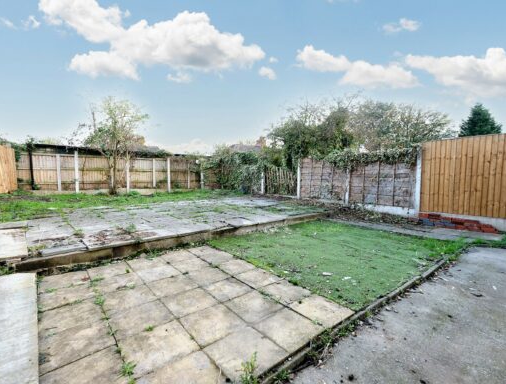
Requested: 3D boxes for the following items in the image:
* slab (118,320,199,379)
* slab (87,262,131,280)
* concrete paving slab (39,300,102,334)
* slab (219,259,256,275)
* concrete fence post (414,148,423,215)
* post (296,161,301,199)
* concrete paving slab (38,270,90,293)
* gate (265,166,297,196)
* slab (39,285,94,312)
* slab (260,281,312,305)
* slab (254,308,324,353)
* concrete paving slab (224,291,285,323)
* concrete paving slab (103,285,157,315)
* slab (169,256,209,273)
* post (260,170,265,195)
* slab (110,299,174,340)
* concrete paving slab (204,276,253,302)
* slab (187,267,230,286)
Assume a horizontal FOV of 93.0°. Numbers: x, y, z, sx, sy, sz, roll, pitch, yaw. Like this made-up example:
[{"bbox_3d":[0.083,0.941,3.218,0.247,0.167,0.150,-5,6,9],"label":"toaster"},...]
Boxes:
[{"bbox_3d":[-0.657,1.073,1.657,0.425,0.045,0.408,-2,4,-39],"label":"slab"},{"bbox_3d":[-1.867,1.047,3.147,0.448,0.045,0.448,-2,4,-40],"label":"slab"},{"bbox_3d":[-1.594,1.105,2.126,0.443,0.042,0.443,-2,5,-40],"label":"concrete paving slab"},{"bbox_3d":[-0.242,1.059,3.325,0.448,0.045,0.448,-2,4,-40],"label":"slab"},{"bbox_3d":[4.344,-0.263,6.300,0.115,1.845,0.115,-2,4,-40],"label":"concrete fence post"},{"bbox_3d":[1.777,-0.472,9.250,0.110,1.529,0.110,-2,4,-40],"label":"post"},{"bbox_3d":[-2.065,1.013,2.648,0.429,0.045,0.420,-2,4,-39],"label":"concrete paving slab"},{"bbox_3d":[1.100,-0.420,9.660,0.060,1.150,1.780,-3,5,-39],"label":"gate"},{"bbox_3d":[-1.901,1.078,2.474,0.443,0.042,0.443,-2,5,-40],"label":"slab"},{"bbox_3d":[0.330,1.109,2.605,0.443,0.042,0.443,-2,5,-40],"label":"slab"},{"bbox_3d":[0.281,1.139,1.995,0.448,0.045,0.448,-2,4,-40],"label":"slab"},{"bbox_3d":[-0.004,1.116,2.336,0.448,0.045,0.448,-2,4,-40],"label":"concrete paving slab"},{"bbox_3d":[-1.272,1.092,2.440,0.443,0.042,0.443,-2,5,-40],"label":"concrete paving slab"},{"bbox_3d":[-0.813,0.988,3.175,0.412,0.045,0.475,-2,4,-39],"label":"slab"},{"bbox_3d":[0.430,-0.490,10.450,0.100,1.220,0.100,-3,5,-39],"label":"post"},{"bbox_3d":[-0.983,1.117,2.104,0.443,0.042,0.443,-2,5,-40],"label":"slab"},{"bbox_3d":[-0.291,1.093,2.681,0.448,0.045,0.448,-2,4,-40],"label":"concrete paving slab"},{"bbox_3d":[-0.575,1.071,3.028,0.448,0.045,0.448,-2,4,-40],"label":"slab"}]

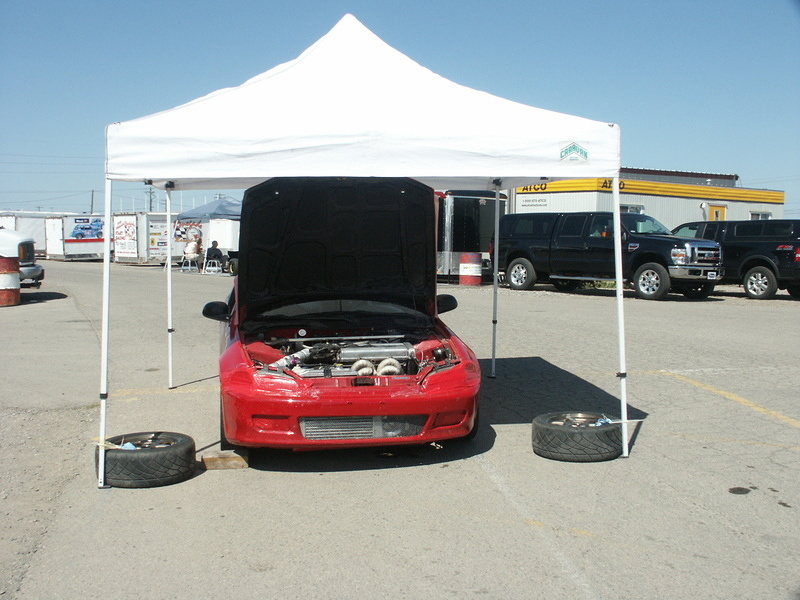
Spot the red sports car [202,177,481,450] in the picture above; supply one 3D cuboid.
[{"bbox_3d":[-0.517,-0.017,7.837,1.730,1.800,4.200,-1,4,-8],"label":"red sports car"}]

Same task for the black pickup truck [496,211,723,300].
[{"bbox_3d":[5.050,-1.180,25.000,2.060,1.980,6.270,-4,6,-41],"label":"black pickup truck"}]

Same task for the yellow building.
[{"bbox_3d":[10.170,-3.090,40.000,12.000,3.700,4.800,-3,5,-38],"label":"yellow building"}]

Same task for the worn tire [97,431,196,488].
[{"bbox_3d":[-1.497,0.939,5.885,0.580,0.210,0.580,0,4,0],"label":"worn tire"}]

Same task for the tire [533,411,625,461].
[{"bbox_3d":[1.140,0.875,6.390,0.580,0.210,0.580,0,4,0],"label":"tire"}]

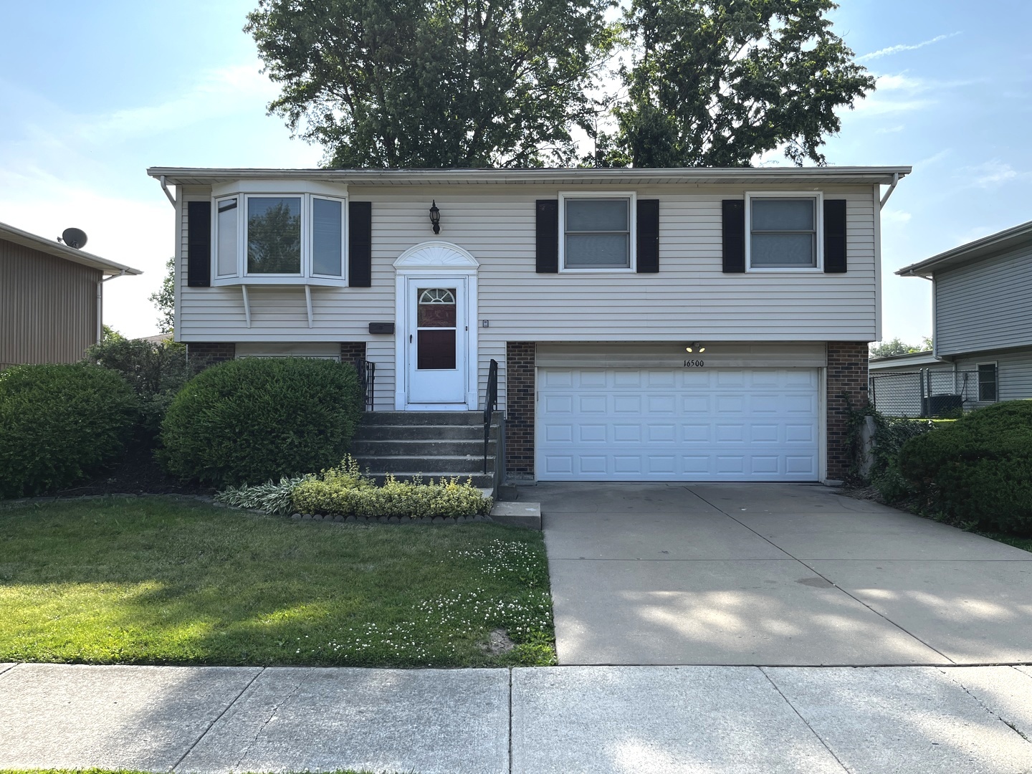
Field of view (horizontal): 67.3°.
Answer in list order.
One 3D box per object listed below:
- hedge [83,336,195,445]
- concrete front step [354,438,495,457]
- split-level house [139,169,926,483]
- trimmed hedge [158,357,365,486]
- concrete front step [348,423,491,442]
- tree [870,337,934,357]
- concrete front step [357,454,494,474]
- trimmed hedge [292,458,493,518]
[{"bbox_3d":[-6.200,0.089,12.850,2.000,1.830,1.700,0,-1,0],"label":"hedge"},{"bbox_3d":[-1.317,0.882,10.835,2.125,0.200,0.290,0,-1,0],"label":"concrete front step"},{"bbox_3d":[0.200,-1.373,16.600,12.000,6.150,8.900,0,-1,0],"label":"split-level house"},{"bbox_3d":[-3.710,0.487,11.375,2.980,1.840,2.450,0,-1,0],"label":"trimmed hedge"},{"bbox_3d":[-1.310,0.687,11.115,2.140,0.200,0.290,0,-1,0],"label":"concrete front step"},{"bbox_3d":[29.800,-0.578,60.250,6.400,6.350,6.500,0,-1,0],"label":"tree"},{"bbox_3d":[-1.325,1.077,10.555,2.110,0.200,0.290,0,-1,0],"label":"concrete front step"},{"bbox_3d":[-1.550,1.273,9.760,2.540,0.650,0.780,0,-1,0],"label":"trimmed hedge"}]

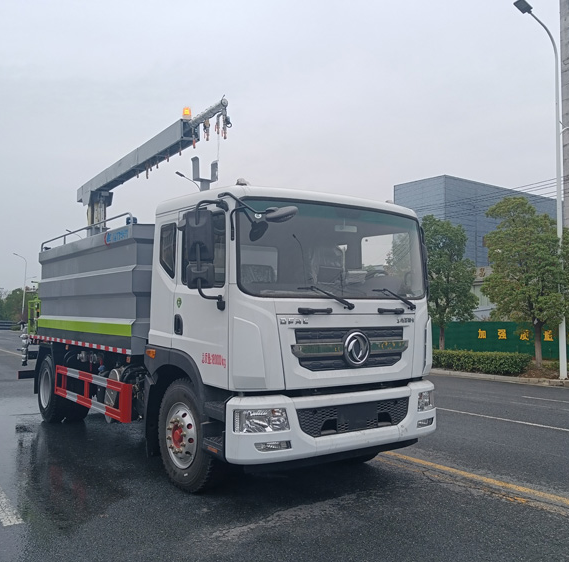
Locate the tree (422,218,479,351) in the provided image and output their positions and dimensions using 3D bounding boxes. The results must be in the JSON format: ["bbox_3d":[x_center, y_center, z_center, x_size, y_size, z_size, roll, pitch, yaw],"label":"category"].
[{"bbox_3d":[5.908,0.206,21.850,2.600,5.350,2.600,3,-5,-34],"label":"tree"}]

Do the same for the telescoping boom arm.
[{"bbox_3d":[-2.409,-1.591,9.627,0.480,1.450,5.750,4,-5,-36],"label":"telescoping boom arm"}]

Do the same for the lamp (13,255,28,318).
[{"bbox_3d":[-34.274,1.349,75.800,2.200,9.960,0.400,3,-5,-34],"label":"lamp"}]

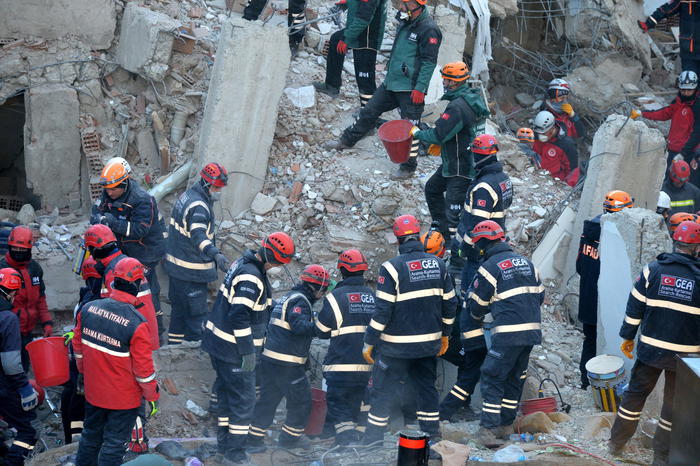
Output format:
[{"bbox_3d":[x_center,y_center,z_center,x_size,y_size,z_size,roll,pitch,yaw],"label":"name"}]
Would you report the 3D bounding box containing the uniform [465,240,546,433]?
[{"bbox_3d":[1.244,0.820,31.100,0.620,1.470,0.520,-10,18,-32],"label":"uniform"}]

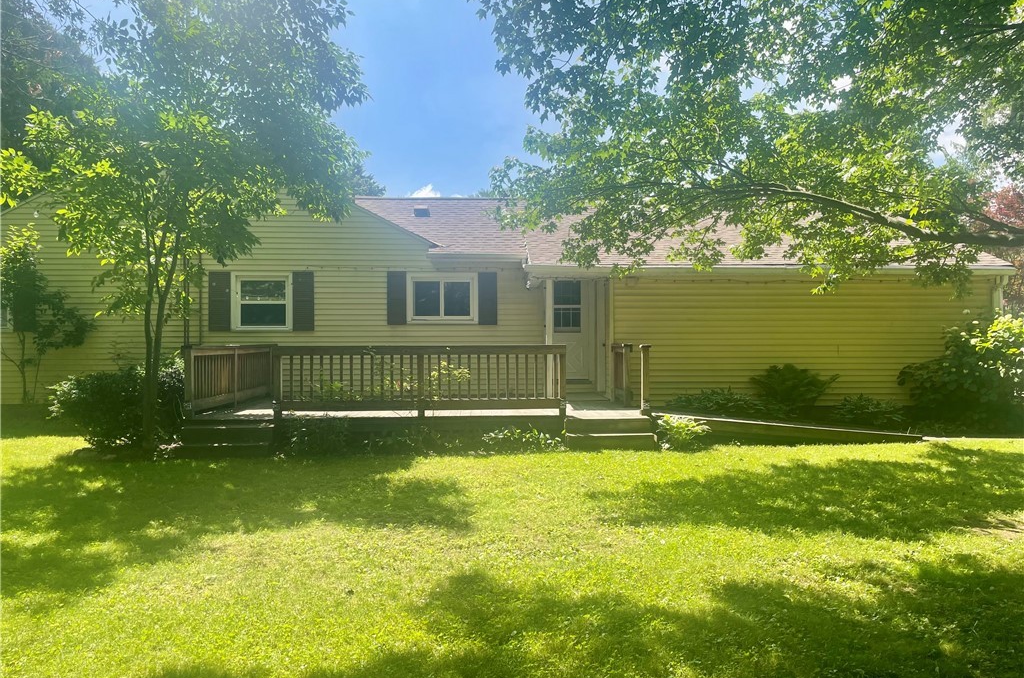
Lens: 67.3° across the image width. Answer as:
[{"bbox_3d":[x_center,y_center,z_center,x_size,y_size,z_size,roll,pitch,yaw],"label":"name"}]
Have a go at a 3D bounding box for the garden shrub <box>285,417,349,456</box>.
[{"bbox_3d":[-2.402,1.198,9.450,0.830,0.460,0.550,0,0,-1],"label":"garden shrub"}]

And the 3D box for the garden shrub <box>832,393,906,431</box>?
[{"bbox_3d":[5.470,1.112,11.800,1.080,0.520,0.850,0,0,-1],"label":"garden shrub"}]

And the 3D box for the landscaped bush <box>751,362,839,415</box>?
[{"bbox_3d":[4.429,0.810,12.100,1.400,0.850,1.100,0,0,-1],"label":"landscaped bush"}]

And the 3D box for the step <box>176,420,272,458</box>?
[{"bbox_3d":[-3.514,1.216,9.400,1.180,0.420,0.650,0,0,-1],"label":"step"}]

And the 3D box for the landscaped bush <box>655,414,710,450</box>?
[{"bbox_3d":[2.088,1.133,9.420,0.680,0.440,0.600,0,0,-1],"label":"landscaped bush"}]

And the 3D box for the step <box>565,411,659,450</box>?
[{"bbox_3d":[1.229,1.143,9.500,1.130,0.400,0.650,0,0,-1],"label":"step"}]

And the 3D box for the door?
[{"bbox_3d":[1.088,-0.274,14.550,0.840,2.000,0.080,0,0,-1],"label":"door"}]

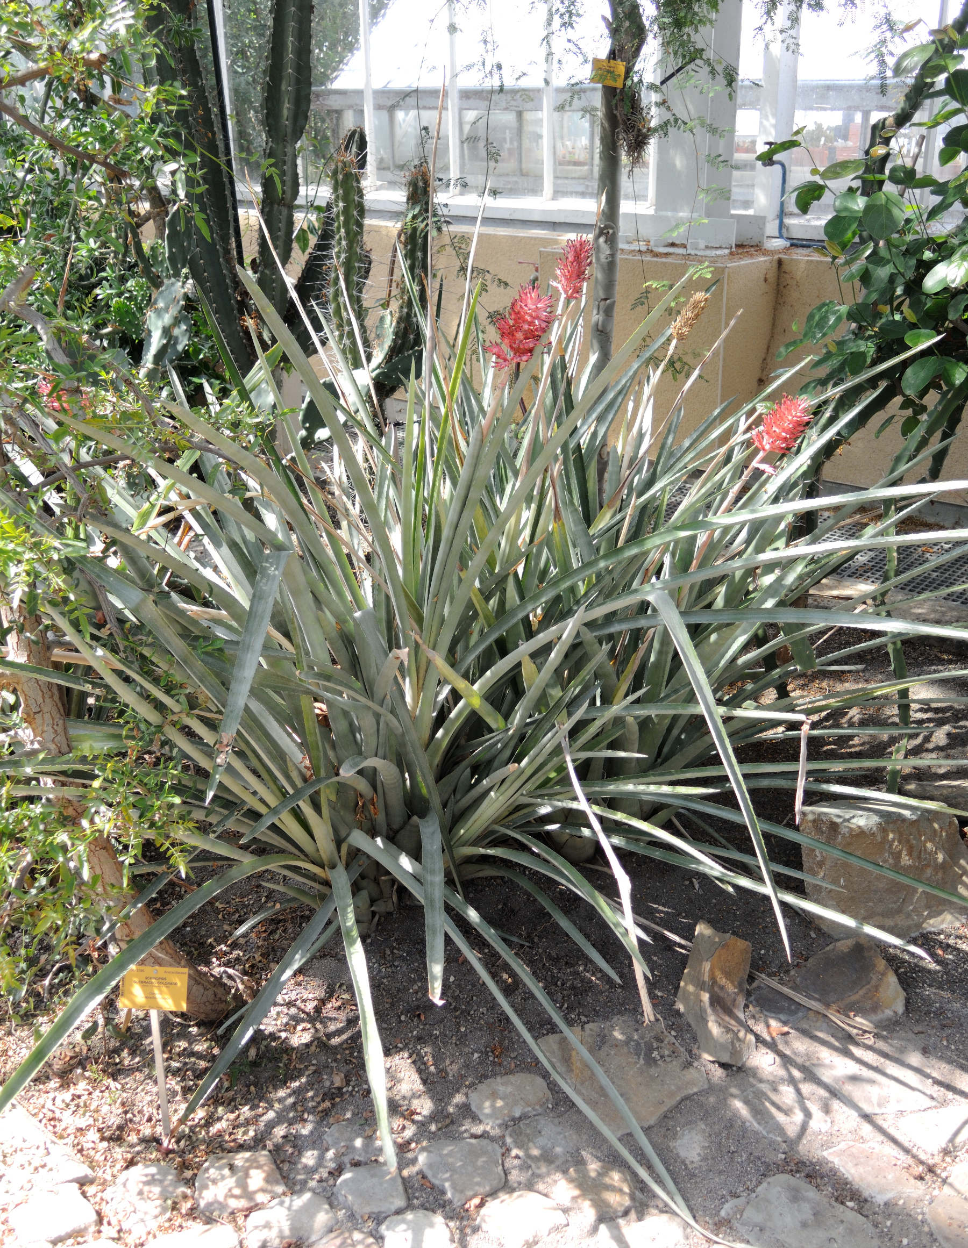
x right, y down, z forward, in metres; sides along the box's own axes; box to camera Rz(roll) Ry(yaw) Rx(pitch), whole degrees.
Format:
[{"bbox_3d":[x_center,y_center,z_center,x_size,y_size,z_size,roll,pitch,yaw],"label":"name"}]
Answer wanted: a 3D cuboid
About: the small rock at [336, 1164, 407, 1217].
[{"bbox_3d":[-0.165,0.842,1.831,0.100,0.046,0.078,-4,22,-7],"label":"small rock"}]

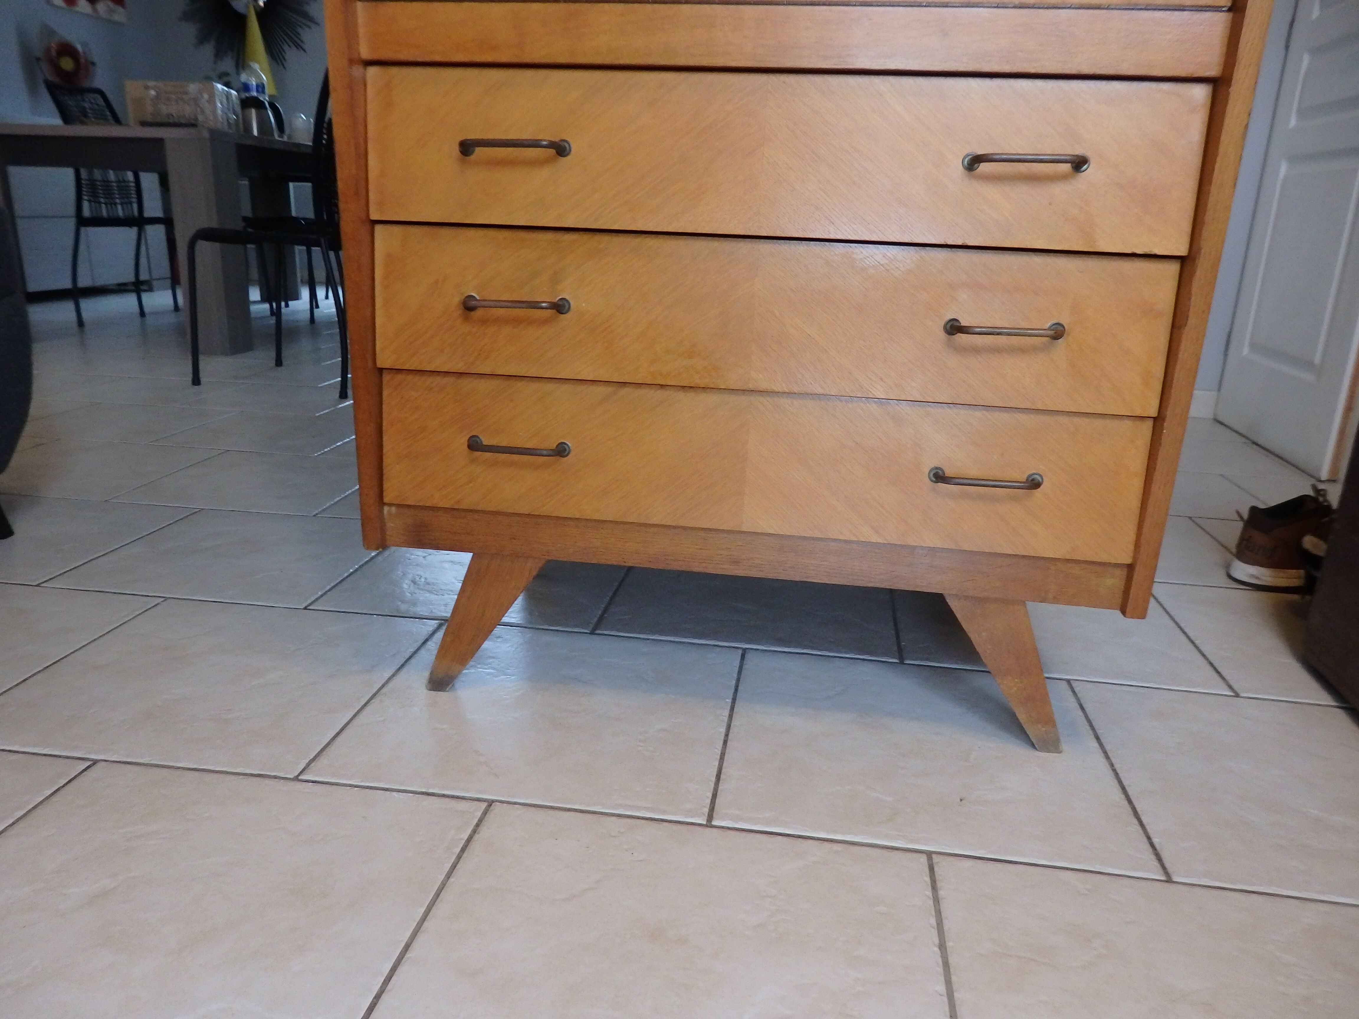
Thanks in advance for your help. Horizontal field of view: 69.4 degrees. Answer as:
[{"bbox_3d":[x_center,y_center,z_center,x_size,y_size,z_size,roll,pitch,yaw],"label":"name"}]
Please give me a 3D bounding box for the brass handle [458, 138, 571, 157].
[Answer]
[{"bbox_3d":[-0.164,-0.353,0.956,0.113,0.017,0.025,4,12,7],"label":"brass handle"}]

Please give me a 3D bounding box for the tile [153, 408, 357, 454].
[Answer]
[{"bbox_3d":[-0.984,-0.182,2.389,0.403,0.012,0.396,4,17,7],"label":"tile"}]

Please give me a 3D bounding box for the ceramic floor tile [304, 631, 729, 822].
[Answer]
[{"bbox_3d":[-0.147,0.231,1.129,0.403,0.012,0.396,4,17,7],"label":"ceramic floor tile"}]

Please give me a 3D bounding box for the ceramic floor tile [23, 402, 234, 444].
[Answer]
[{"bbox_3d":[-1.389,-0.212,2.443,0.403,0.012,0.396,4,17,7],"label":"ceramic floor tile"}]

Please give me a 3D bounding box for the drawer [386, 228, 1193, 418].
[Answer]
[{"bbox_3d":[0.095,-0.235,1.124,0.791,0.150,0.320,4,17,7],"label":"drawer"}]

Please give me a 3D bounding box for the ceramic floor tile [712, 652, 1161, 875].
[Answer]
[{"bbox_3d":[0.258,0.261,1.076,0.403,0.012,0.396,4,17,7],"label":"ceramic floor tile"}]

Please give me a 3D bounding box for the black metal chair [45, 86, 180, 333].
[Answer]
[{"bbox_3d":[-2.252,-1.265,4.147,0.550,0.950,0.450,4,17,7],"label":"black metal chair"}]

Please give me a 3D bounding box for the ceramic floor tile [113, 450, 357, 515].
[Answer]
[{"bbox_3d":[-0.836,-0.054,1.986,0.403,0.012,0.396,4,17,7],"label":"ceramic floor tile"}]

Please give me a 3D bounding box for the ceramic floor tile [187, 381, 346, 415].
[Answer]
[{"bbox_3d":[-1.131,-0.310,2.792,0.403,0.012,0.396,4,17,7],"label":"ceramic floor tile"}]

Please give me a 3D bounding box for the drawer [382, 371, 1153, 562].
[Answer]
[{"bbox_3d":[0.090,-0.091,1.168,0.791,0.150,0.320,4,17,7],"label":"drawer"}]

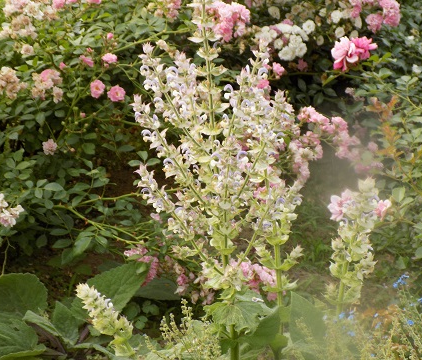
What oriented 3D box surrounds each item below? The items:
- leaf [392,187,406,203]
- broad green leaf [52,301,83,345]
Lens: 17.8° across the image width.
[{"bbox_3d":[0.481,0.038,3.450,0.033,0.038,0.020,3,18,8],"label":"leaf"},{"bbox_3d":[-0.328,0.323,3.050,0.061,0.100,0.050,-2,18,-6],"label":"broad green leaf"}]

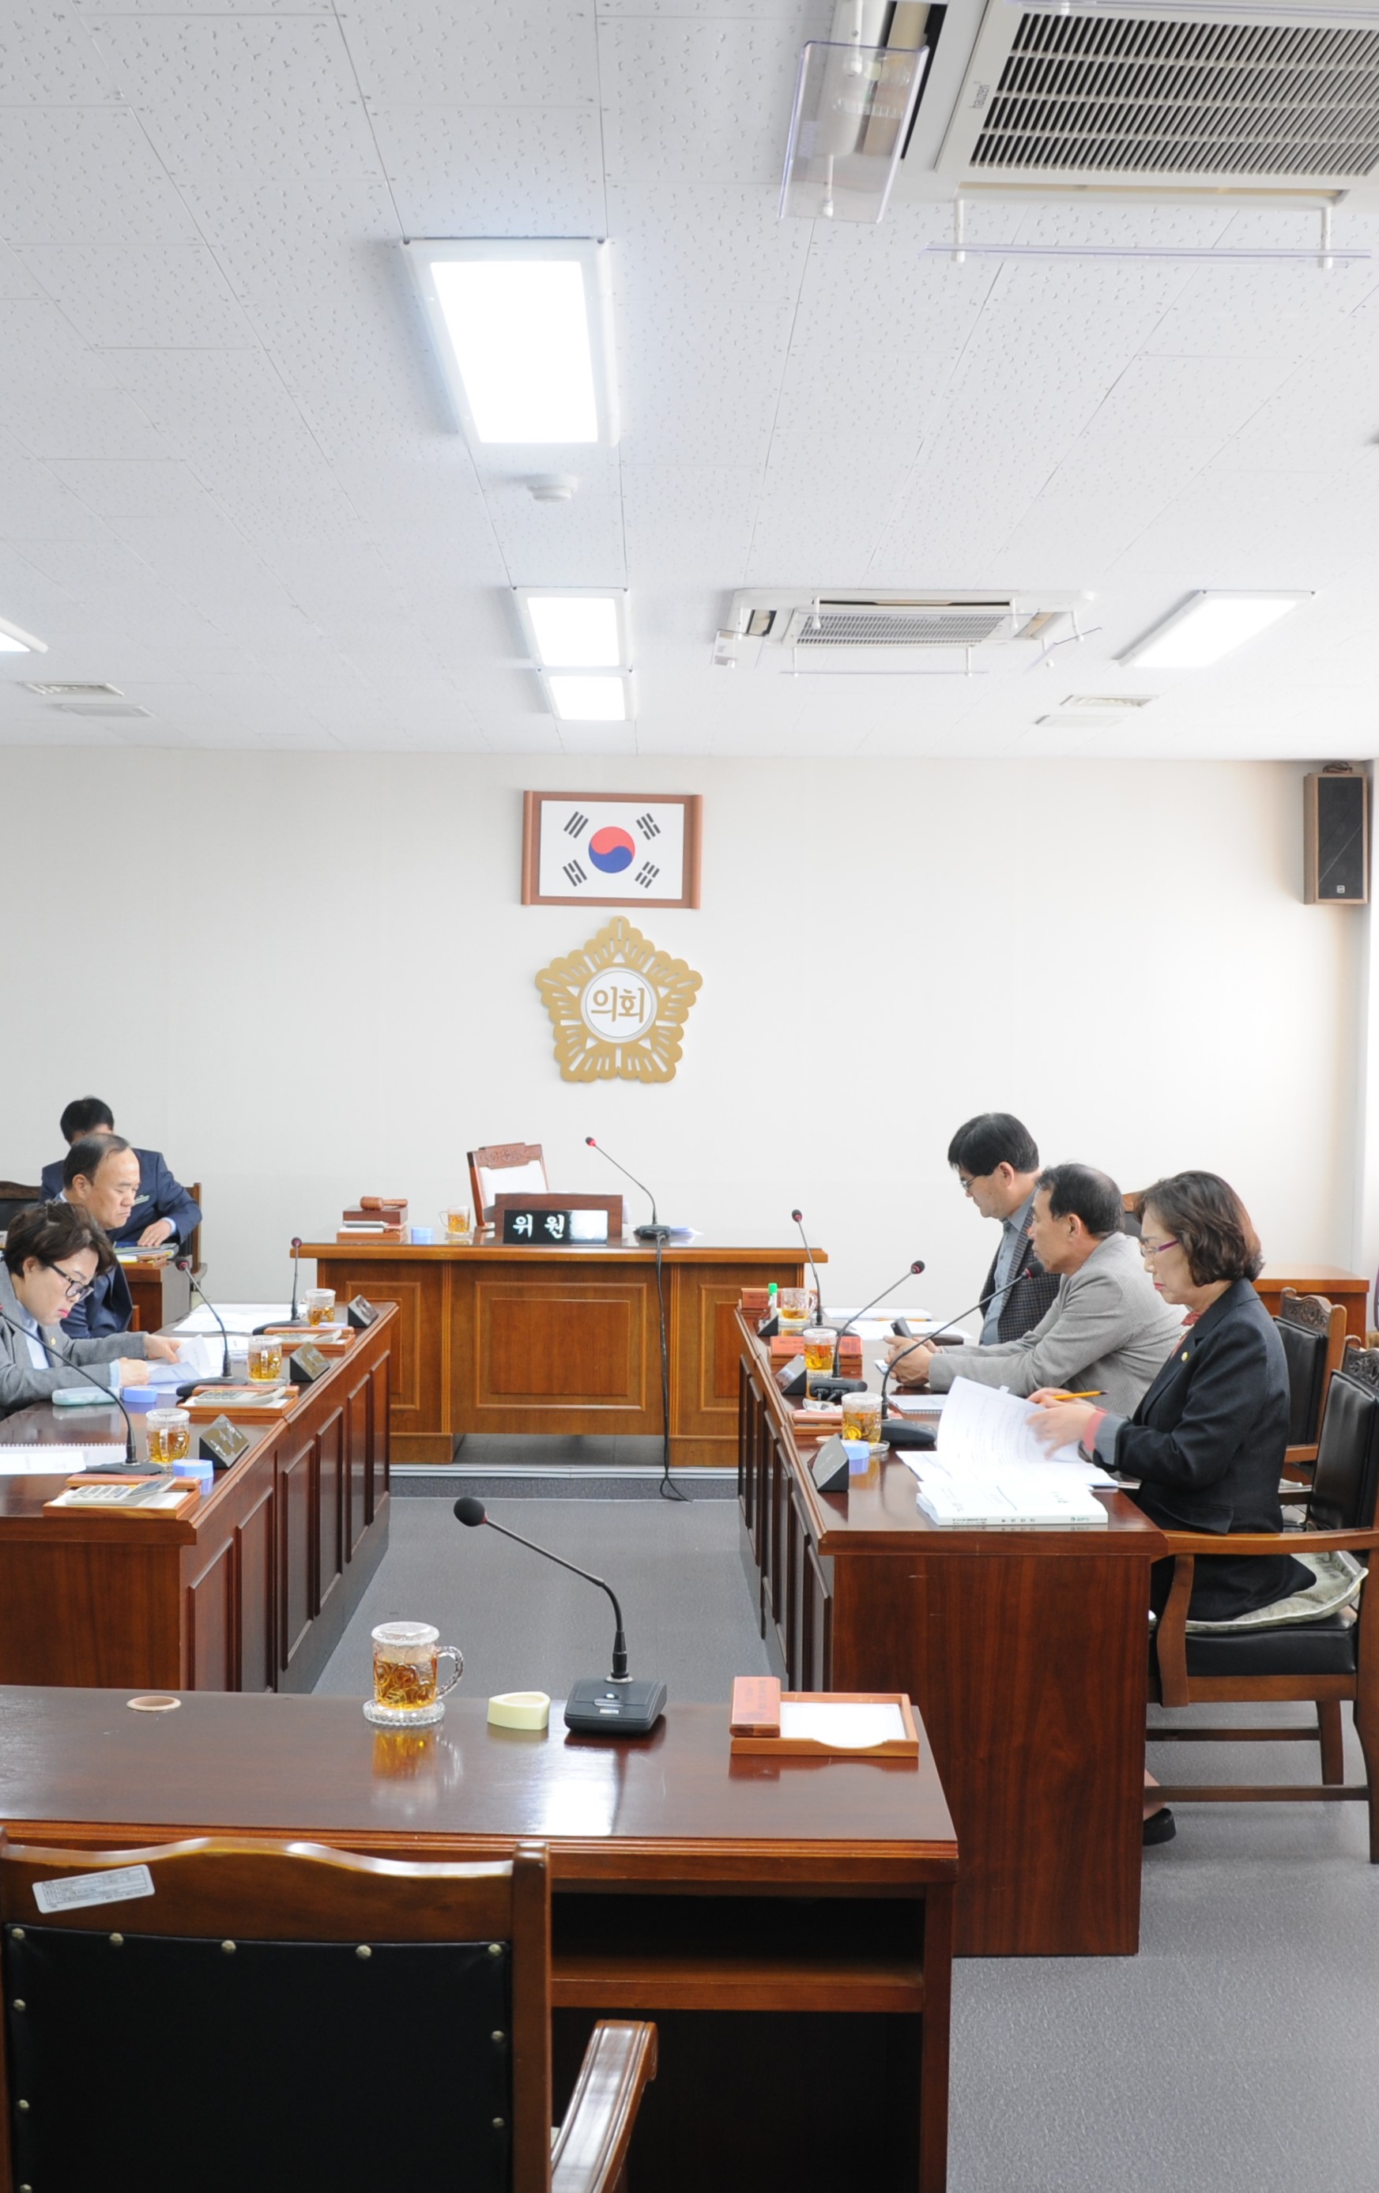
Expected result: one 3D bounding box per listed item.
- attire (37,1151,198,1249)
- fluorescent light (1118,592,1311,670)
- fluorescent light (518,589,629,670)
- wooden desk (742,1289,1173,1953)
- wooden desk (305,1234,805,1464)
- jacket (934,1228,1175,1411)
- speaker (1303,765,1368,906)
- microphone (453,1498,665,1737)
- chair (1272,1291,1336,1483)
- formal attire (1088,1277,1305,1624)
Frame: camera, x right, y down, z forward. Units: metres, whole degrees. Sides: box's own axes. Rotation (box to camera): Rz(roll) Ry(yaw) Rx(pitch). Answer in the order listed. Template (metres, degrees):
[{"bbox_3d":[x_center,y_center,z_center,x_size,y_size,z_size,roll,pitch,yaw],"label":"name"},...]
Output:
[{"bbox_3d":[-2.120,0.498,9.135,0.570,0.590,0.460,1,1,-4],"label":"attire"},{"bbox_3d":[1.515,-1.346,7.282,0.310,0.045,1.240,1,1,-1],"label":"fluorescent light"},{"bbox_3d":[-0.337,-1.393,7.491,0.320,0.056,1.200,1,1,-1],"label":"fluorescent light"},{"bbox_3d":[0.472,1.060,5.886,0.590,0.715,3.420,1,1,-1],"label":"wooden desk"},{"bbox_3d":[-0.452,0.891,8.823,1.830,0.745,0.740,1,1,-1],"label":"wooden desk"},{"bbox_3d":[0.887,0.613,5.809,0.680,0.580,0.520,1,1,-1],"label":"jacket"},{"bbox_3d":[2.677,-1.052,10.227,0.220,0.535,0.220,1,1,-1],"label":"speaker"},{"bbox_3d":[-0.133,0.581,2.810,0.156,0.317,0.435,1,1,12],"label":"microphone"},{"bbox_3d":[1.198,0.949,5.934,0.600,0.955,0.560,1,1,-1],"label":"chair"},{"bbox_3d":[0.996,0.733,5.010,0.410,0.700,0.440,1,1,-8],"label":"formal attire"}]

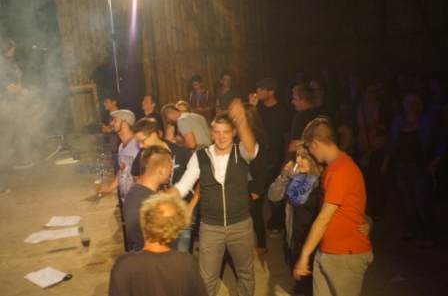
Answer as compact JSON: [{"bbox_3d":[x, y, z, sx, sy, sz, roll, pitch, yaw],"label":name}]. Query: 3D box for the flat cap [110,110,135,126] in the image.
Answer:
[{"bbox_3d":[-0.933,-0.280,4.800,0.250,0.130,0.190,8,14,-11],"label":"flat cap"}]

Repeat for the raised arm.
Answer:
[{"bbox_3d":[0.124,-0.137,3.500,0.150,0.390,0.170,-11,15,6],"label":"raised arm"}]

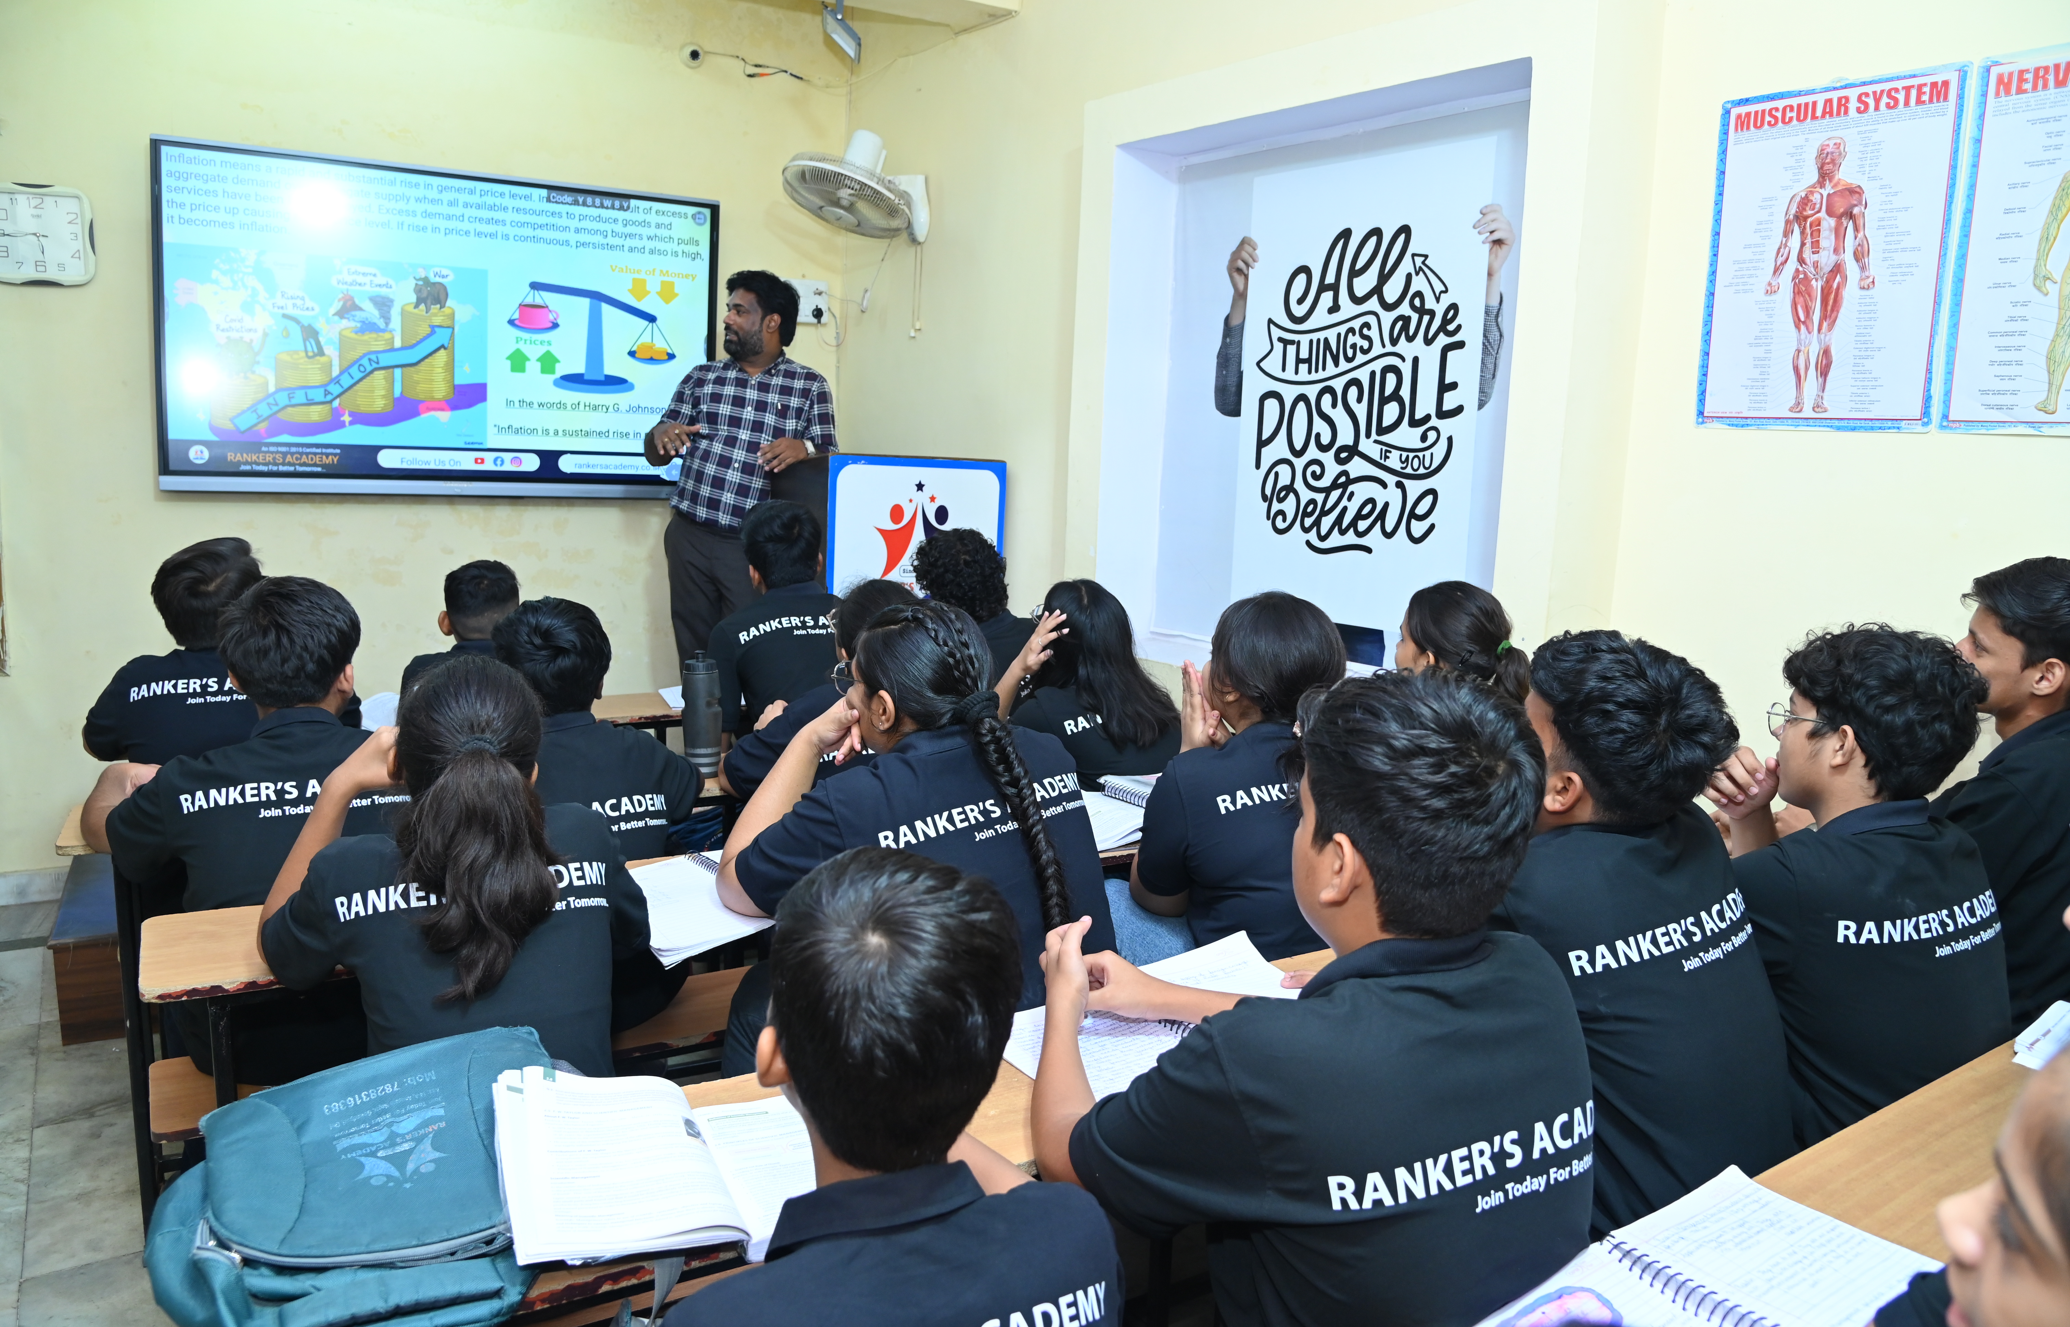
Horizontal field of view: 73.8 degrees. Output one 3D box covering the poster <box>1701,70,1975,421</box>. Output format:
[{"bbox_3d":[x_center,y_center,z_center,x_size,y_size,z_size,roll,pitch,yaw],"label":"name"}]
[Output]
[{"bbox_3d":[1.374,-0.703,2.360,0.010,0.600,0.425,-4,11,-37],"label":"poster"}]

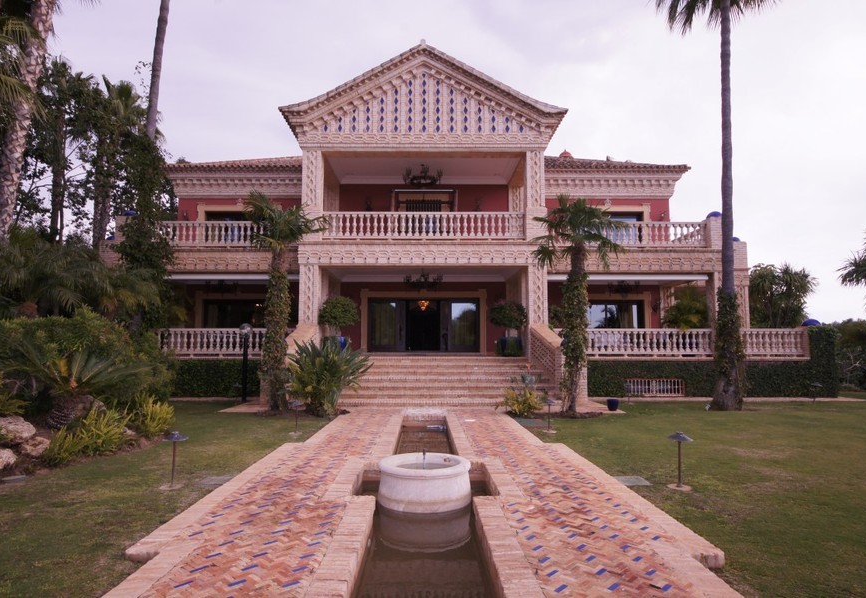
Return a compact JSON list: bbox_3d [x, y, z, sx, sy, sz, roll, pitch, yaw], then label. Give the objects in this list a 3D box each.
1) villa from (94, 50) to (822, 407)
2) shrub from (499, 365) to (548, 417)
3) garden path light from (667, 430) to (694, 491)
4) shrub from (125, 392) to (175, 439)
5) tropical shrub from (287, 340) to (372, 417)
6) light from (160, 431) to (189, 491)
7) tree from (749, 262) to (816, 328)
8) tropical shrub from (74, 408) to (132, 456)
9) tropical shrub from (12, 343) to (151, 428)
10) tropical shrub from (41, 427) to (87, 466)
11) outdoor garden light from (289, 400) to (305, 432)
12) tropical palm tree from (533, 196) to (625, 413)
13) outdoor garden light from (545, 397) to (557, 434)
[{"bbox_3d":[0.900,-2.800,18.200,24.000,11.600,5.500,0,-5,0],"label":"villa"},{"bbox_3d":[2.346,2.398,12.300,1.200,1.300,1.150,0,-5,0],"label":"shrub"},{"bbox_3d":[2.921,1.900,5.600,0.300,0.670,0.300,0,-5,0],"label":"garden path light"},{"bbox_3d":[-5.477,2.249,9.200,0.950,0.880,0.900,0,-5,0],"label":"shrub"},{"bbox_3d":[-2.437,1.853,11.171,1.977,1.745,1.879,0,-6,0],"label":"tropical shrub"},{"bbox_3d":[-2.880,1.802,5.307,0.302,0.625,0.302,0,-6,0],"label":"light"},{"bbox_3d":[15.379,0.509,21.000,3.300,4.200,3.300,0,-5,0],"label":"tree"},{"bbox_3d":[-4.834,1.951,6.940,0.848,0.686,0.763,0,-6,0],"label":"tropical shrub"},{"bbox_3d":[-5.557,1.354,7.502,2.213,1.327,2.103,0,-6,0],"label":"tropical shrub"},{"bbox_3d":[-4.921,1.962,6.336,0.614,0.508,0.614,0,-6,0],"label":"tropical shrub"},{"bbox_3d":[-2.507,2.168,8.778,0.296,0.626,0.296,0,-6,0],"label":"outdoor garden light"},{"bbox_3d":[3.478,0.065,11.350,2.247,5.271,2.247,0,-6,0],"label":"tropical palm tree"},{"bbox_3d":[2.345,2.355,9.550,0.270,0.670,0.270,0,-5,0],"label":"outdoor garden light"}]

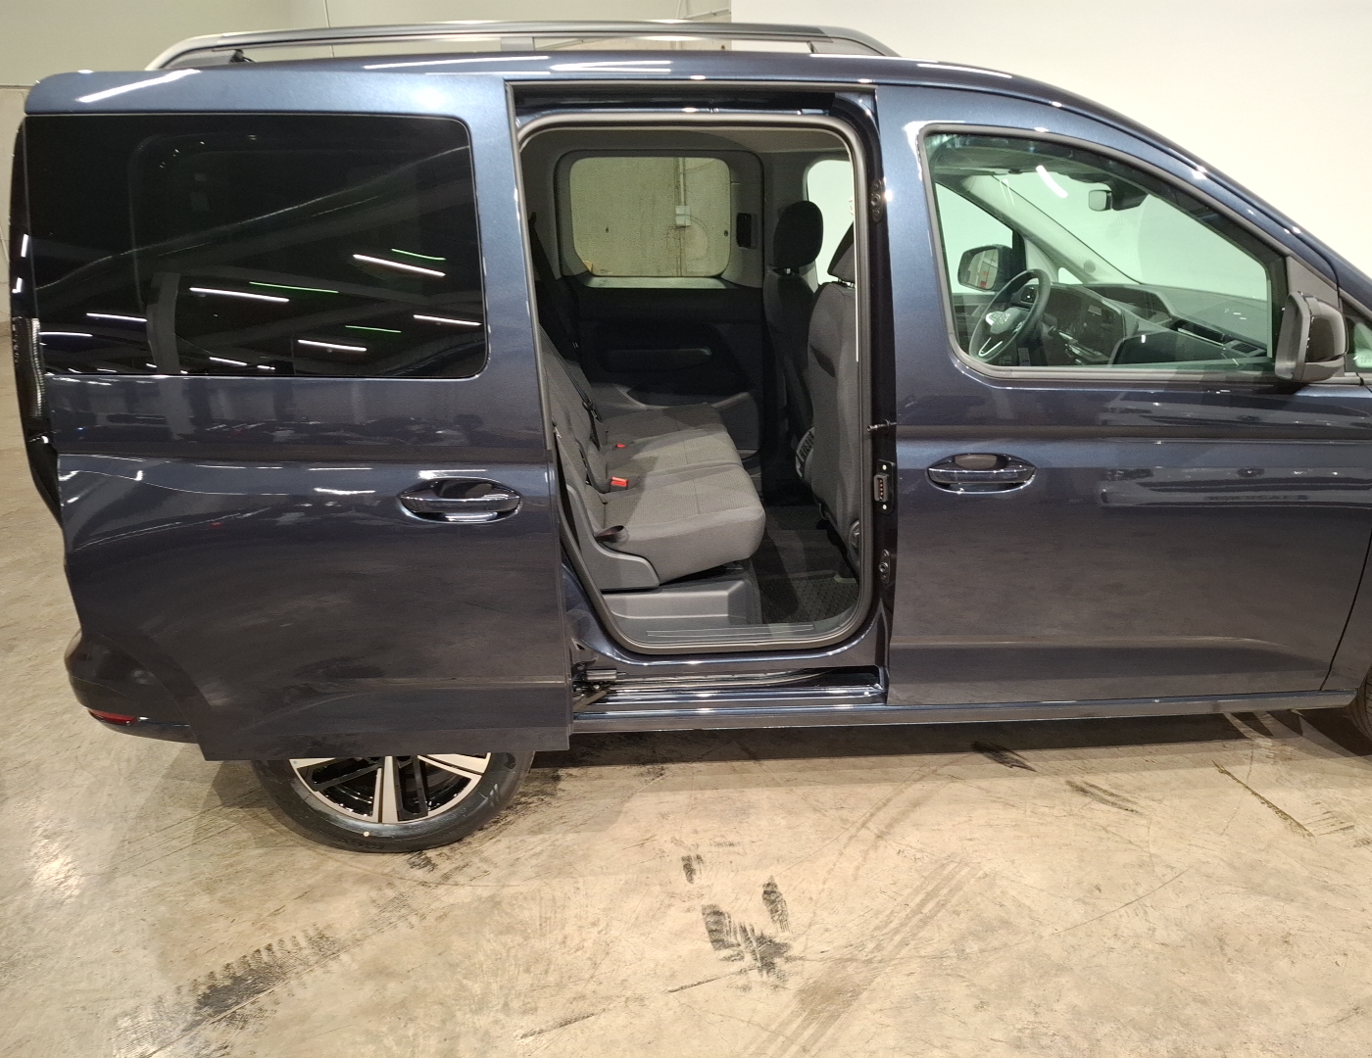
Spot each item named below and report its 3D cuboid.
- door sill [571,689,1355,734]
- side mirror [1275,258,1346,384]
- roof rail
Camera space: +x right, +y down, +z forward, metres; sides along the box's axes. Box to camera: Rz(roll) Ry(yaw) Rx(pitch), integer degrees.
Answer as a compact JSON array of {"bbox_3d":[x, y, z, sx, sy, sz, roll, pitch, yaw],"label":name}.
[{"bbox_3d":[0.671,0.435,2.302,1.975,0.081,0.090,-2,19,-2],"label":"door sill"},{"bbox_3d":[1.288,-0.438,1.959,0.225,0.255,0.230,-2,19,-2],"label":"side mirror"},{"bbox_3d":[-0.342,-1.009,1.960,1.580,0.088,0.060,-2,19,-2],"label":"roof rail"}]

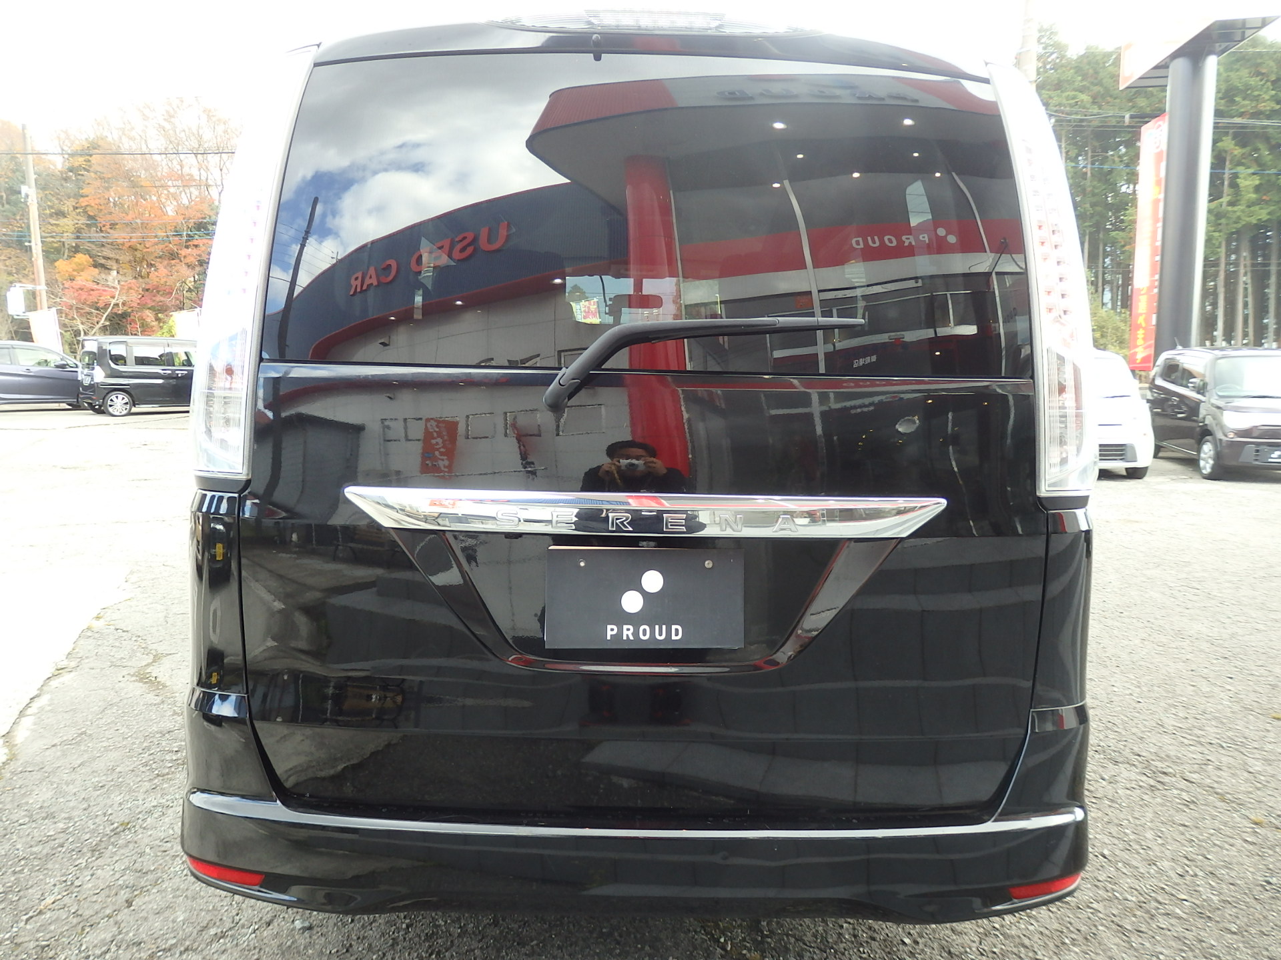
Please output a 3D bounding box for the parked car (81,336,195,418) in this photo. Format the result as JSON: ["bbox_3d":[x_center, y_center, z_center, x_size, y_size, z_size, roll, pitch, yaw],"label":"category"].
[{"bbox_3d":[-11.049,-2.428,21.666,3.395,1.750,1.475,-6,9,-43],"label":"parked car"}]

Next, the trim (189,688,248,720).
[{"bbox_3d":[-0.761,0.405,1.670,0.150,0.045,0.120,0,7,-1],"label":"trim"}]

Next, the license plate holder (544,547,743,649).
[{"bbox_3d":[0.007,0.198,1.540,0.330,0.166,0.020,0,7,-1],"label":"license plate holder"}]

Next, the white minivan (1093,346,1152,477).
[{"bbox_3d":[5.882,-0.980,12.737,1.475,1.620,3.395,2,7,15],"label":"white minivan"}]

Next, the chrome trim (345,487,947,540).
[{"bbox_3d":[0.009,0.055,1.505,0.985,0.072,0.085,0,7,-1],"label":"chrome trim"}]

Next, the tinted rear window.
[{"bbox_3d":[0.013,-0.457,1.590,1.300,0.545,0.090,0,-8,-1],"label":"tinted rear window"}]

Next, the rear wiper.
[{"bbox_3d":[0.101,-0.184,1.485,0.515,0.155,0.070,0,7,-1],"label":"rear wiper"}]

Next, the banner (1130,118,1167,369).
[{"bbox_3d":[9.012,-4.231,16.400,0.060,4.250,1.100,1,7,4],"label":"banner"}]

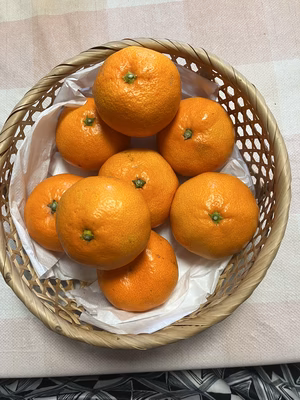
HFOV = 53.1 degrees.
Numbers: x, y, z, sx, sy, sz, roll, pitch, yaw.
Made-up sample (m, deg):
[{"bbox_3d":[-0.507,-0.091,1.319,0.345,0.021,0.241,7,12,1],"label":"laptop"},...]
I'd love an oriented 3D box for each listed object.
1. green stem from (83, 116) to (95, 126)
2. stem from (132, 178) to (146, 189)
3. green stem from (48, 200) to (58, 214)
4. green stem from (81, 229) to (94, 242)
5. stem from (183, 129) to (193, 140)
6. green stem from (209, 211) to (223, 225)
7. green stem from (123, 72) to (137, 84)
[{"bbox_3d":[-0.049,-0.063,0.241,0.009,0.004,0.009,0,82,-2],"label":"green stem"},{"bbox_3d":[-0.008,-0.012,0.226,0.010,0.004,0.010,0,84,-1],"label":"stem"},{"bbox_3d":[-0.074,0.006,0.231,0.009,0.004,0.009,0,81,1],"label":"green stem"},{"bbox_3d":[-0.040,0.022,0.190,0.009,0.004,0.009,0,96,10],"label":"green stem"},{"bbox_3d":[0.029,-0.051,0.233,0.009,0.004,0.009,0,93,17],"label":"stem"},{"bbox_3d":[0.046,0.012,0.211,0.010,0.004,0.010,0,87,9],"label":"green stem"},{"bbox_3d":[-0.014,-0.081,0.201,0.009,0.004,0.009,0,89,7],"label":"green stem"}]

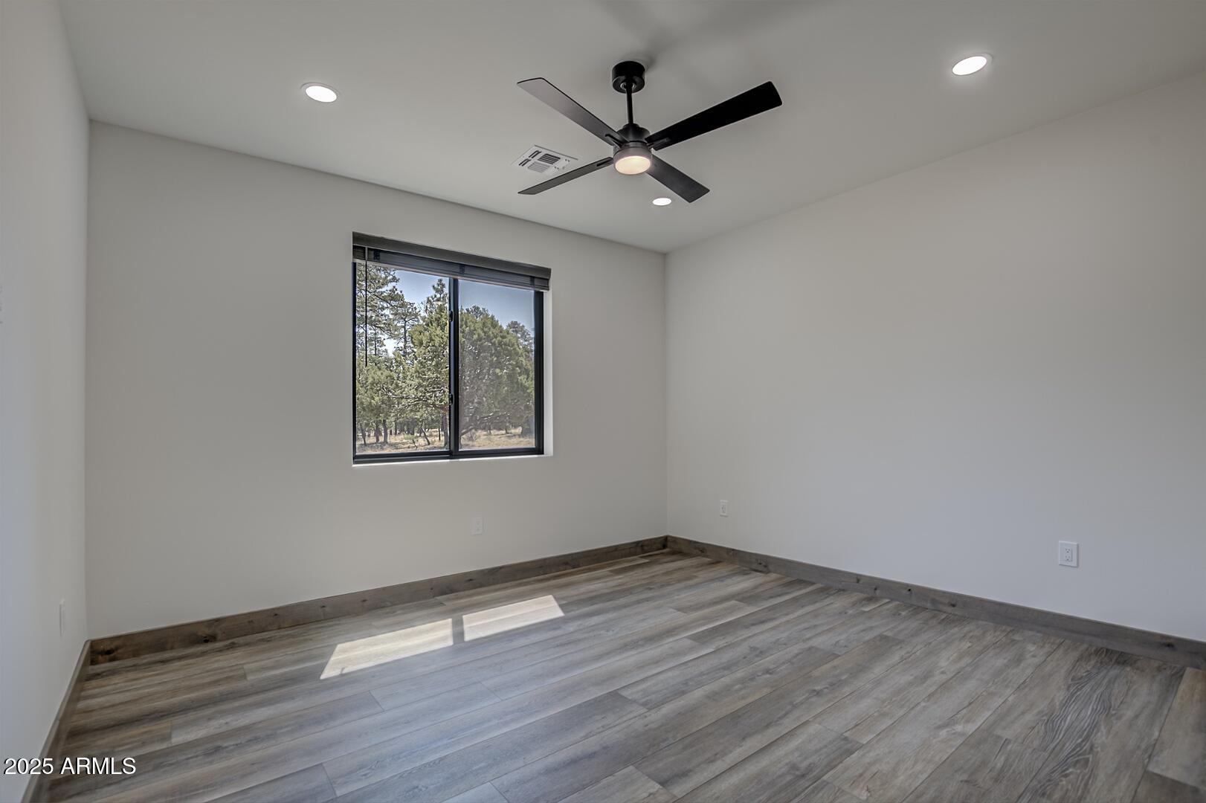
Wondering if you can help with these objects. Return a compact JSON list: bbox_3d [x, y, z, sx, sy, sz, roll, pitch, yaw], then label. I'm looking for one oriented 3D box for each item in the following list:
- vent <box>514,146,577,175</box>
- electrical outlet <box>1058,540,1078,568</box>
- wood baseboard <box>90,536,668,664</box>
[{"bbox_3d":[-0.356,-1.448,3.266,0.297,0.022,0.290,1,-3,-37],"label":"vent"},{"bbox_3d":[2.436,0.801,2.804,0.010,0.120,0.074,1,-3,-39],"label":"electrical outlet"},{"bbox_3d":[-0.985,1.276,3.815,3.877,0.128,0.020,1,-3,-37],"label":"wood baseboard"}]

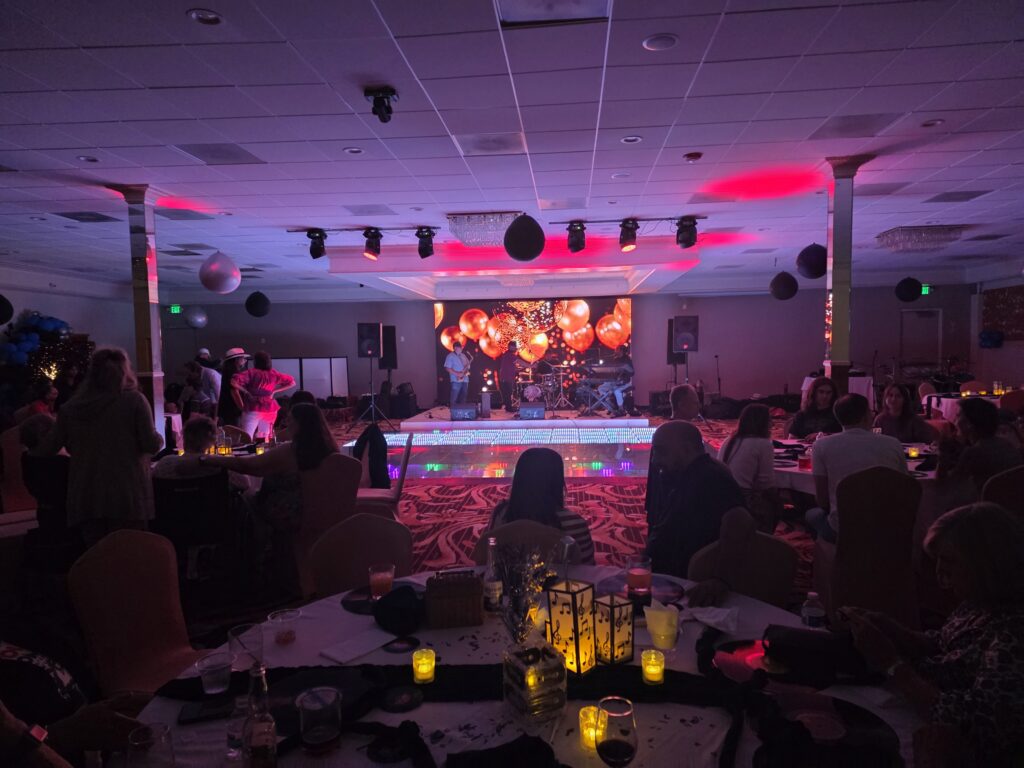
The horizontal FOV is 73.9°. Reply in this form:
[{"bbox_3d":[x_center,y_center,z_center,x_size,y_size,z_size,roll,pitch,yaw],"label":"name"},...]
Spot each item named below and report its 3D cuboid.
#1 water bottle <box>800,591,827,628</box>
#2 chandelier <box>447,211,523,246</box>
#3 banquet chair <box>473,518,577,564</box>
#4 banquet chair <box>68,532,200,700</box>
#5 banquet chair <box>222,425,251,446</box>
[{"bbox_3d":[0.835,0.649,1.881,0.063,0.140,0.063,-1,3,5],"label":"water bottle"},{"bbox_3d":[-0.307,-2.098,9.326,0.975,0.290,0.970,-1,3,5],"label":"chandelier"},{"bbox_3d":[0.087,0.962,2.890,0.450,0.910,0.570,-1,3,8],"label":"banquet chair"},{"bbox_3d":[-1.228,1.010,2.417,0.570,0.910,0.450,1,3,36],"label":"banquet chair"},{"bbox_3d":[-2.594,0.848,6.229,0.450,0.910,0.570,-2,3,-10],"label":"banquet chair"}]

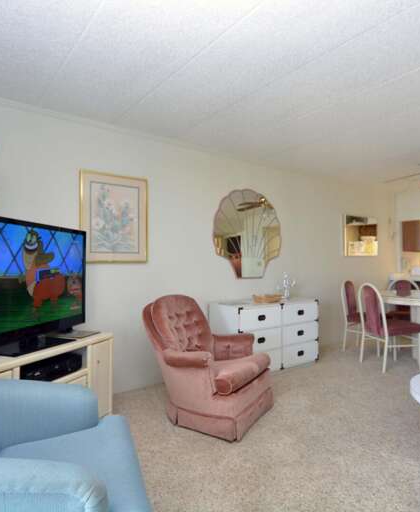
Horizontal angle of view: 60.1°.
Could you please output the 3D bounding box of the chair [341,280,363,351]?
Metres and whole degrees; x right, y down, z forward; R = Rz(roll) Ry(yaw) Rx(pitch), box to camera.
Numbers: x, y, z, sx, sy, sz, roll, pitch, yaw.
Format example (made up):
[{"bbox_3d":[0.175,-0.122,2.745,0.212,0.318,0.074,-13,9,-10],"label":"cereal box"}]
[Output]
[{"bbox_3d":[2.103,0.809,4.875,0.440,0.950,0.560,1,0,-44],"label":"chair"}]

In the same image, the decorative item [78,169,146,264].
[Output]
[{"bbox_3d":[-0.854,-0.344,3.302,0.645,0.820,0.030,1,0,-37],"label":"decorative item"}]

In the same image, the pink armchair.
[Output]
[{"bbox_3d":[0.010,0.798,2.974,0.860,0.920,0.750,0,0,30],"label":"pink armchair"}]

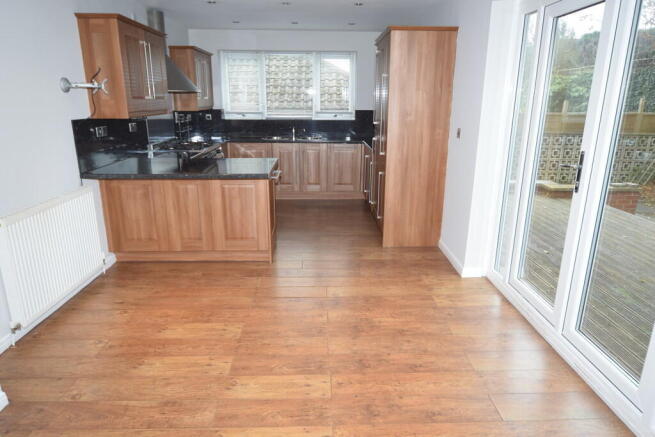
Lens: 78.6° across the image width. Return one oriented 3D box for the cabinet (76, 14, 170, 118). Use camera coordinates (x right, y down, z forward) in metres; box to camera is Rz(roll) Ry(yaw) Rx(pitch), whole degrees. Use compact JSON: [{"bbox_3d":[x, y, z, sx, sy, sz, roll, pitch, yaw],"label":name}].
[{"bbox_3d":[-1.879,-1.407,3.845,0.332,0.817,1.049,0,17,-1],"label":"cabinet"}]

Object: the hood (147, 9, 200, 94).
[{"bbox_3d":[-1.847,-1.978,4.791,0.441,0.911,0.812,0,17,-1],"label":"hood"}]

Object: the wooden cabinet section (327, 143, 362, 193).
[{"bbox_3d":[0.251,-0.830,6.191,0.505,0.718,0.580,0,17,-1],"label":"wooden cabinet section"}]

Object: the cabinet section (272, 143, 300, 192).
[{"bbox_3d":[-0.609,-0.826,6.178,0.405,0.718,0.580,0,17,-1],"label":"cabinet section"}]

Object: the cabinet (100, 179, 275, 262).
[{"bbox_3d":[-1.290,-0.074,3.989,1.513,0.861,0.639,0,17,-1],"label":"cabinet"}]

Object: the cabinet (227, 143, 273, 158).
[{"bbox_3d":[-1.159,-0.769,6.298,0.663,0.861,0.614,0,17,-1],"label":"cabinet"}]

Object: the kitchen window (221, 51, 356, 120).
[{"bbox_3d":[-0.598,-2.077,6.300,2.096,1.014,0.099,0,17,-1],"label":"kitchen window"}]

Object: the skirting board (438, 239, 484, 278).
[{"bbox_3d":[1.281,0.366,3.894,0.208,0.099,0.772,0,17,-1],"label":"skirting board"}]

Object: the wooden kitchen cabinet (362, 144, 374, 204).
[{"bbox_3d":[0.853,-0.535,5.557,0.594,0.861,1.049,0,17,-1],"label":"wooden kitchen cabinet"}]

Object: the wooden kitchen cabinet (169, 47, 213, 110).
[{"bbox_3d":[-1.925,-1.996,5.802,0.332,0.817,0.901,0,17,-1],"label":"wooden kitchen cabinet"}]

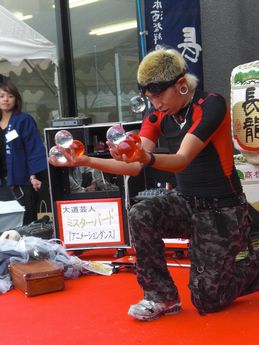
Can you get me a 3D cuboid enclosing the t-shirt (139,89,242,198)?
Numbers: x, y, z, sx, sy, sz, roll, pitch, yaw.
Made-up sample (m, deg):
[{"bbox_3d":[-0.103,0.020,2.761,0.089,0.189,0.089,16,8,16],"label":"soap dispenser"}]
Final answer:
[{"bbox_3d":[0.261,-0.117,3.120,0.420,0.460,0.280,3,24,46],"label":"t-shirt"}]

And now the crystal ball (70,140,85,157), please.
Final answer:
[{"bbox_3d":[-0.226,-0.099,3.150,0.076,0.076,0.076,-4,7,0],"label":"crystal ball"}]

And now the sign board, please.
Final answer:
[{"bbox_3d":[-0.218,0.287,4.223,0.370,0.264,0.015,-3,7,8],"label":"sign board"}]

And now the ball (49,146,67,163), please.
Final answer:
[{"bbox_3d":[-0.300,-0.078,3.150,0.076,0.076,0.076,-4,7,0],"label":"ball"}]

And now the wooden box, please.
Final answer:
[{"bbox_3d":[-0.446,0.515,3.644,0.197,0.108,0.220,-7,7,-25],"label":"wooden box"}]

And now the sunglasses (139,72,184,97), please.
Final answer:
[{"bbox_3d":[0.124,-0.347,2.980,0.135,0.055,0.150,-38,25,-30],"label":"sunglasses"}]

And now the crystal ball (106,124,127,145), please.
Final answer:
[{"bbox_3d":[-0.049,-0.146,2.870,0.076,0.076,0.076,-4,7,0],"label":"crystal ball"}]

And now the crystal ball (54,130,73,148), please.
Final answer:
[{"bbox_3d":[-0.272,-0.138,3.120,0.076,0.076,0.076,-4,7,0],"label":"crystal ball"}]

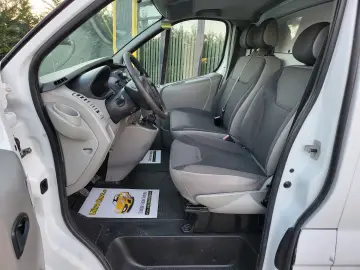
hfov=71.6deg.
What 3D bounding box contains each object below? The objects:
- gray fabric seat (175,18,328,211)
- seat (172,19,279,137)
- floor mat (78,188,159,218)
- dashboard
[{"bbox_3d":[0.362,-0.127,1.429,0.832,0.985,0.528,1,15,-3],"label":"gray fabric seat"},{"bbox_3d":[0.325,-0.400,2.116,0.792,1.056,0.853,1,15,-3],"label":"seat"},{"bbox_3d":[-0.355,0.416,1.570,0.457,0.015,0.337,1,15,-3],"label":"floor mat"},{"bbox_3d":[-0.588,-0.222,1.789,0.609,0.670,1.522,1,15,-3],"label":"dashboard"}]

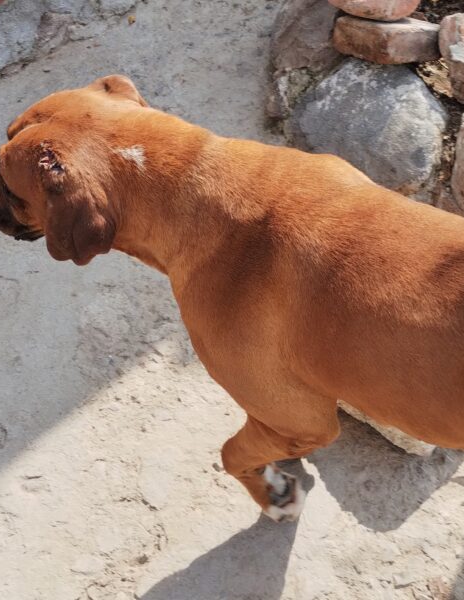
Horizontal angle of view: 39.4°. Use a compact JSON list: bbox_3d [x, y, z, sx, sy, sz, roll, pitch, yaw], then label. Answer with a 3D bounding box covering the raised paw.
[{"bbox_3d":[0.084,0.308,1.040,0.060,0.080,0.050,-31,29,-21],"label":"raised paw"}]

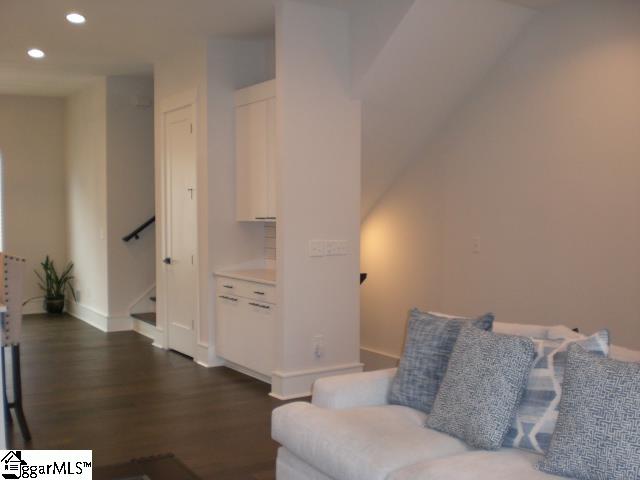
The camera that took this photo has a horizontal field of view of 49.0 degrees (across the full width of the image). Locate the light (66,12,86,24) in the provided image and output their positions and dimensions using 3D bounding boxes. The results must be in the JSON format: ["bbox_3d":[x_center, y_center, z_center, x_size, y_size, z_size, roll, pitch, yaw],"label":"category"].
[{"bbox_3d":[-1.962,-1.778,5.654,0.150,0.040,0.150,-2,3,-34],"label":"light"}]

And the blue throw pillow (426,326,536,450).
[{"bbox_3d":[0.736,0.667,3.251,0.160,0.492,0.469,27,-11,-30],"label":"blue throw pillow"}]

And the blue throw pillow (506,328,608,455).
[{"bbox_3d":[0.936,0.644,2.905,0.480,0.480,0.150,-5,-21,38],"label":"blue throw pillow"}]

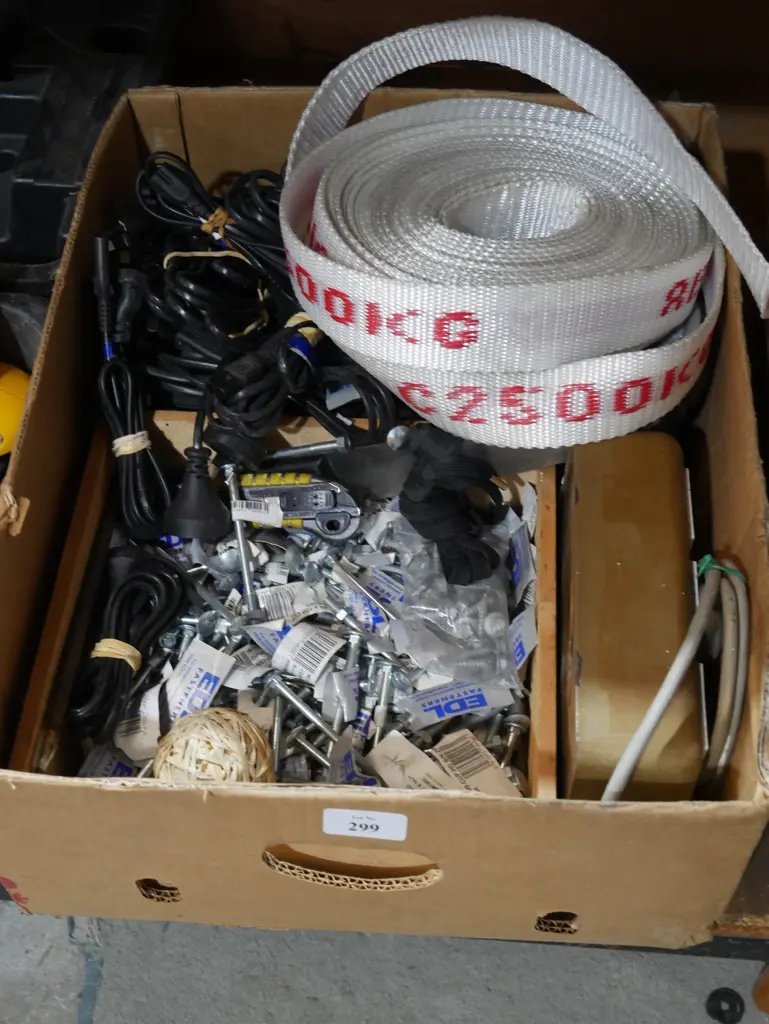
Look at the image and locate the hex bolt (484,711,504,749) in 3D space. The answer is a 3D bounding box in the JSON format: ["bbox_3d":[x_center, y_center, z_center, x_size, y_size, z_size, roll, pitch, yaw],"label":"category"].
[{"bbox_3d":[0.063,0.128,0.854,0.010,0.010,0.025,16,84,12],"label":"hex bolt"}]

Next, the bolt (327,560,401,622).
[{"bbox_3d":[-0.013,0.048,0.898,0.054,0.012,0.012,40,63,15],"label":"bolt"}]

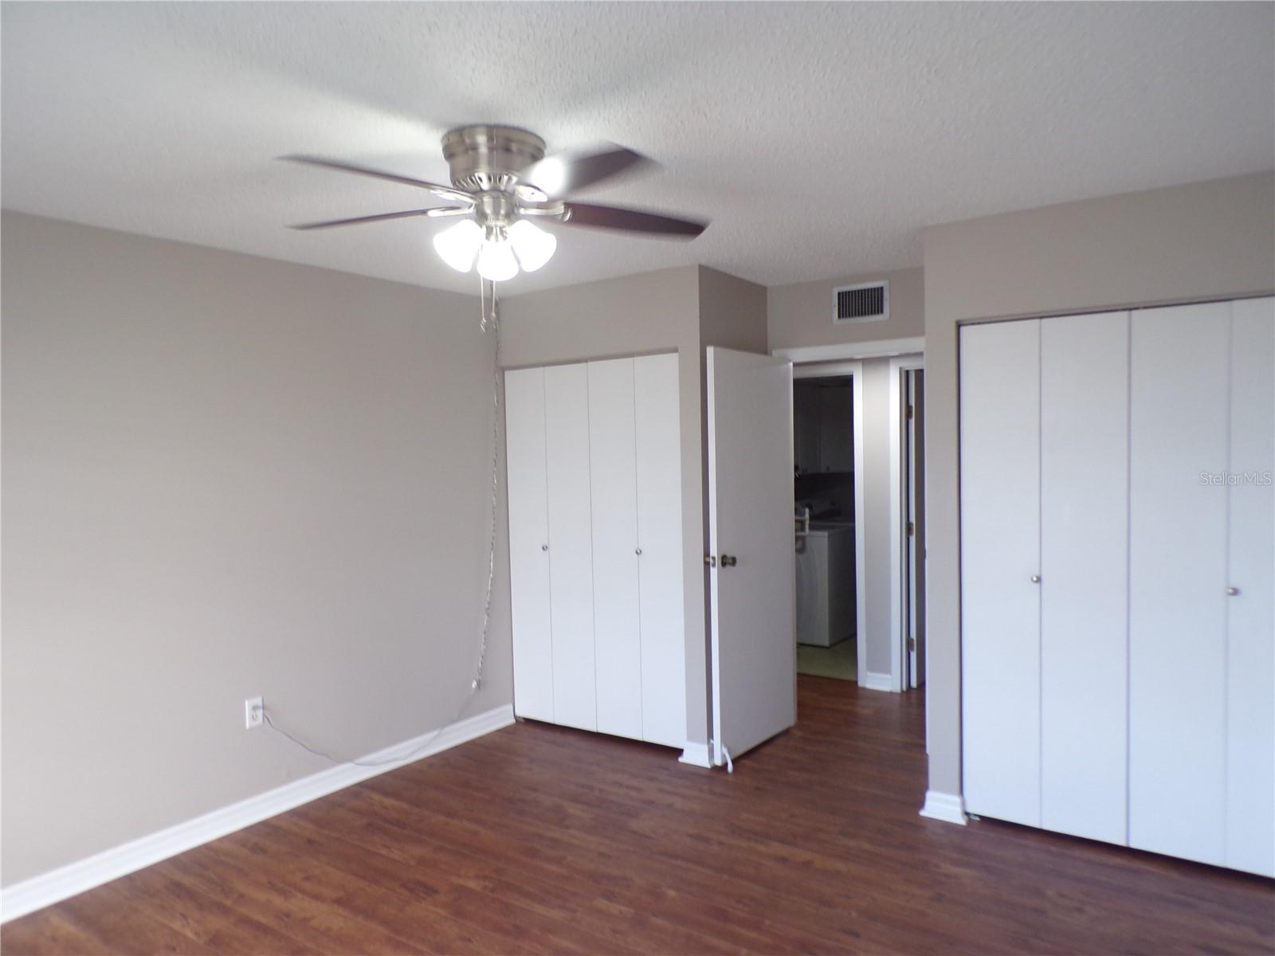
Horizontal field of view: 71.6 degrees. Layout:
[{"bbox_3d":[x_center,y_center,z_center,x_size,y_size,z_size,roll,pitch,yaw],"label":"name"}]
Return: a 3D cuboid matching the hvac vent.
[{"bbox_3d":[1.165,-0.914,4.621,0.305,0.195,0.020,0,3,35],"label":"hvac vent"}]

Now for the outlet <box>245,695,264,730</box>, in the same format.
[{"bbox_3d":[-1.639,1.006,3.786,0.012,0.122,0.075,0,3,35],"label":"outlet"}]

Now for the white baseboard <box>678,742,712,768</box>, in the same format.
[{"bbox_3d":[0.283,1.356,4.368,0.184,0.115,0.030,0,3,35],"label":"white baseboard"}]

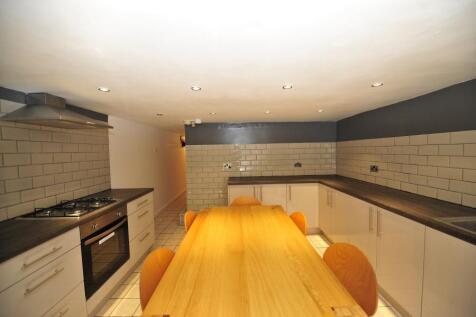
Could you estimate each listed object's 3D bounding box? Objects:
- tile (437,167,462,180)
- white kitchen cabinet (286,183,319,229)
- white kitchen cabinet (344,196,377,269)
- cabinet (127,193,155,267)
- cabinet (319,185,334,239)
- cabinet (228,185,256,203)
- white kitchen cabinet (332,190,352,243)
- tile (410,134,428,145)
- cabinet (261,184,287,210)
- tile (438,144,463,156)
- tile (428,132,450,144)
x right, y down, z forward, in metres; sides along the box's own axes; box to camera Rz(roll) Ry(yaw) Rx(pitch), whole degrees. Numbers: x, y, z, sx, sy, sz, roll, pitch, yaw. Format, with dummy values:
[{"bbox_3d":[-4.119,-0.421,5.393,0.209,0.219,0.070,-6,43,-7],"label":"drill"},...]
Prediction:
[{"bbox_3d":[1.868,0.128,1.633,0.010,0.100,0.195,-1,2,0],"label":"tile"},{"bbox_3d":[1.013,0.731,3.176,0.506,0.713,0.575,-1,2,0],"label":"white kitchen cabinet"},{"bbox_3d":[1.557,0.772,1.907,0.575,0.713,0.412,-1,2,0],"label":"white kitchen cabinet"},{"bbox_3d":[-1.449,0.818,2.260,0.575,0.713,0.597,-1,2,0],"label":"cabinet"},{"bbox_3d":[1.555,0.739,2.708,0.575,0.713,0.365,-1,2,0],"label":"cabinet"},{"bbox_3d":[0.078,0.750,3.174,0.453,0.713,0.575,-1,2,0],"label":"cabinet"},{"bbox_3d":[1.556,0.755,2.319,0.575,0.713,0.412,-1,2,0],"label":"white kitchen cabinet"},{"bbox_3d":[1.861,-0.191,1.908,0.010,0.100,0.195,-1,2,0],"label":"tile"},{"bbox_3d":[0.532,0.740,3.175,0.455,0.713,0.575,-1,2,0],"label":"cabinet"},{"bbox_3d":[1.864,-0.077,1.625,0.010,0.100,0.195,-1,2,0],"label":"tile"},{"bbox_3d":[1.862,-0.183,1.716,0.010,0.100,0.195,-1,2,0],"label":"tile"}]

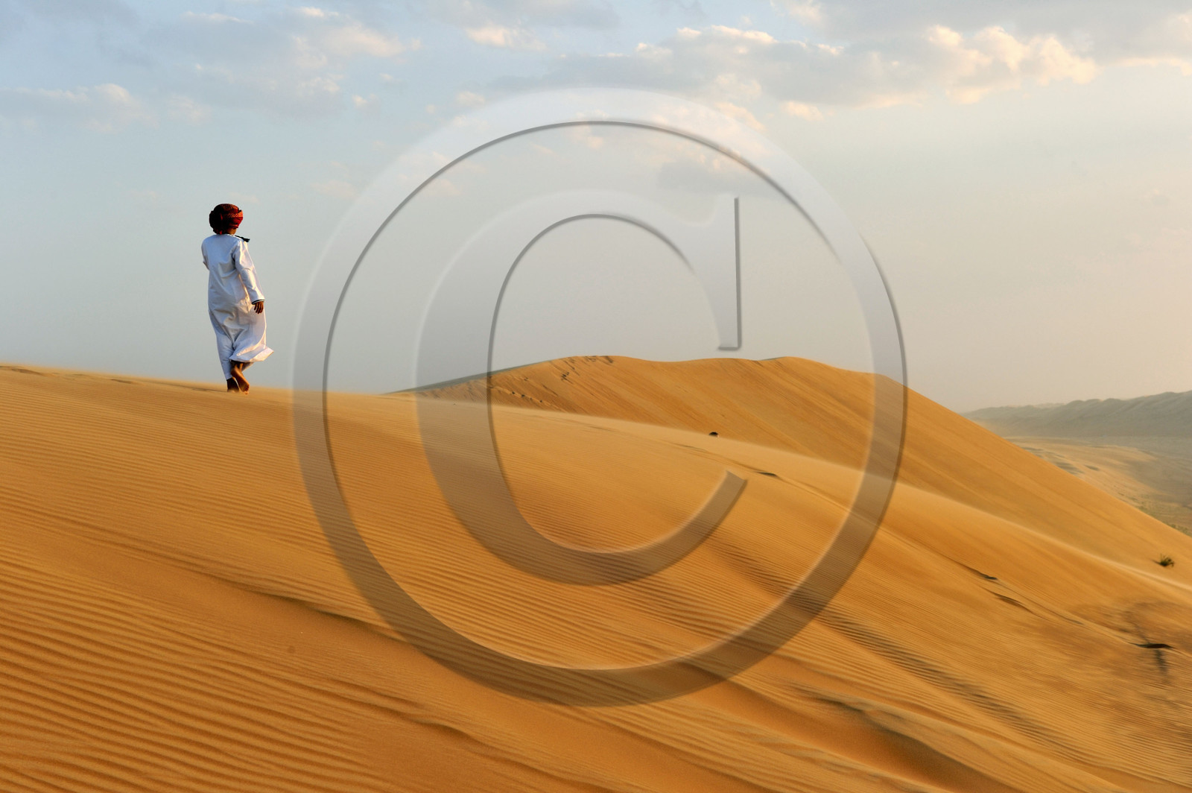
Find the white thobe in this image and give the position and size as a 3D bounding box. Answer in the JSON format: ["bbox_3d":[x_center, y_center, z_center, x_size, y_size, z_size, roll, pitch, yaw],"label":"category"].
[{"bbox_3d":[-3.210,-0.805,20.700,0.620,1.310,0.450,0,0,0],"label":"white thobe"}]

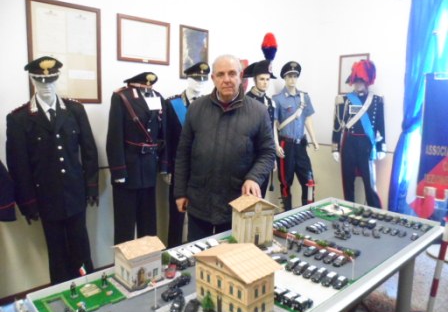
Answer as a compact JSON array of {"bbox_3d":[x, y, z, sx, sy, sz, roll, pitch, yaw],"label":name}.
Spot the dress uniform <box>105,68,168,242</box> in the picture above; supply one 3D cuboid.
[{"bbox_3d":[-0.671,0.201,2.613,0.490,1.626,0.320,-6,11,-34],"label":"dress uniform"}]

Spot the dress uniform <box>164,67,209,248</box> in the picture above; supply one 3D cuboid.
[{"bbox_3d":[-0.265,0.103,2.941,0.540,1.786,0.350,-6,11,-34],"label":"dress uniform"}]

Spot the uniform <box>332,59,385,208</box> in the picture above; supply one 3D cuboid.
[{"bbox_3d":[1.472,-0.065,3.706,0.560,1.913,0.360,5,10,25],"label":"uniform"}]

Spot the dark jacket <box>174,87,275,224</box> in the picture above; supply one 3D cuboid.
[{"bbox_3d":[0.003,0.006,2.071,0.620,0.828,0.400,1,9,4],"label":"dark jacket"}]

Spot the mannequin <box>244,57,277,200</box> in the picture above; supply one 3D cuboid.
[{"bbox_3d":[0.364,-0.016,3.414,0.500,1.886,0.350,-5,10,-30],"label":"mannequin"}]

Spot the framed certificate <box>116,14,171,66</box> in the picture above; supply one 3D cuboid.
[{"bbox_3d":[-0.665,-0.967,2.844,0.477,0.359,0.030,-7,11,-39],"label":"framed certificate"}]

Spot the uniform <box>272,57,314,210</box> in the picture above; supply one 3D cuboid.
[{"bbox_3d":[0.757,-0.058,3.661,0.480,1.901,0.360,-1,9,-8],"label":"uniform"}]

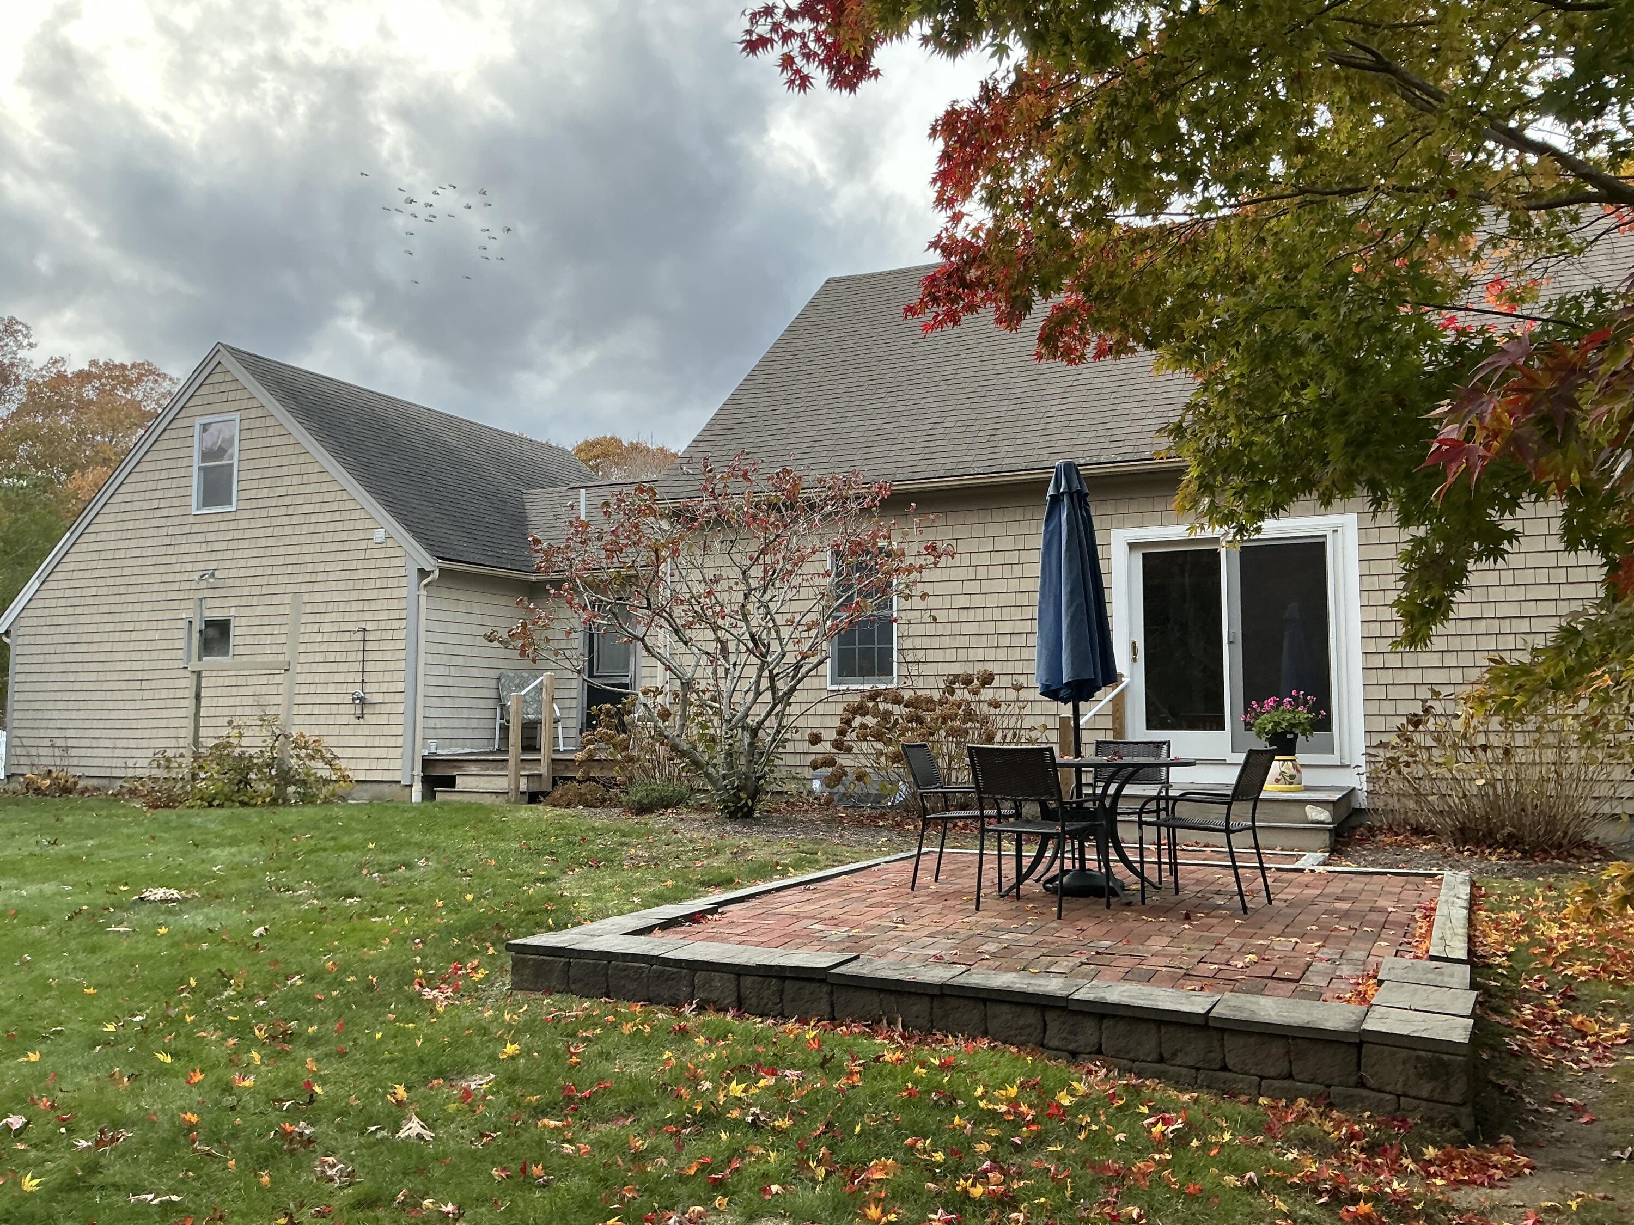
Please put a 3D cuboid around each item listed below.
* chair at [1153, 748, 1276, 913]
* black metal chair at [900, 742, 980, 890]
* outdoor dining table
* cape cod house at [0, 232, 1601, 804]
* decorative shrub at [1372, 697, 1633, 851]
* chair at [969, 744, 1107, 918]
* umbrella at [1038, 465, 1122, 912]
[{"bbox_3d":[2.088,1.126,6.996,0.600,0.837,0.550,-4,-6,34],"label":"chair"},{"bbox_3d":[0.857,1.196,7.779,0.600,0.837,0.550,-2,-6,22],"label":"black metal chair"},{"bbox_3d":[1.517,1.233,7.609,1.340,0.734,1.340,-2,-6,24],"label":"outdoor dining table"},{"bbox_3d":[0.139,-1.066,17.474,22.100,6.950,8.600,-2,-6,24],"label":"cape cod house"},{"bbox_3d":[4.971,1.149,9.593,1.800,1.150,1.300,-2,-6,24],"label":"decorative shrub"},{"bbox_3d":[1.131,1.104,6.779,0.550,0.837,0.600,-4,-7,36],"label":"chair"},{"bbox_3d":[1.492,0.348,7.696,0.480,2.512,0.480,-2,-6,24],"label":"umbrella"}]

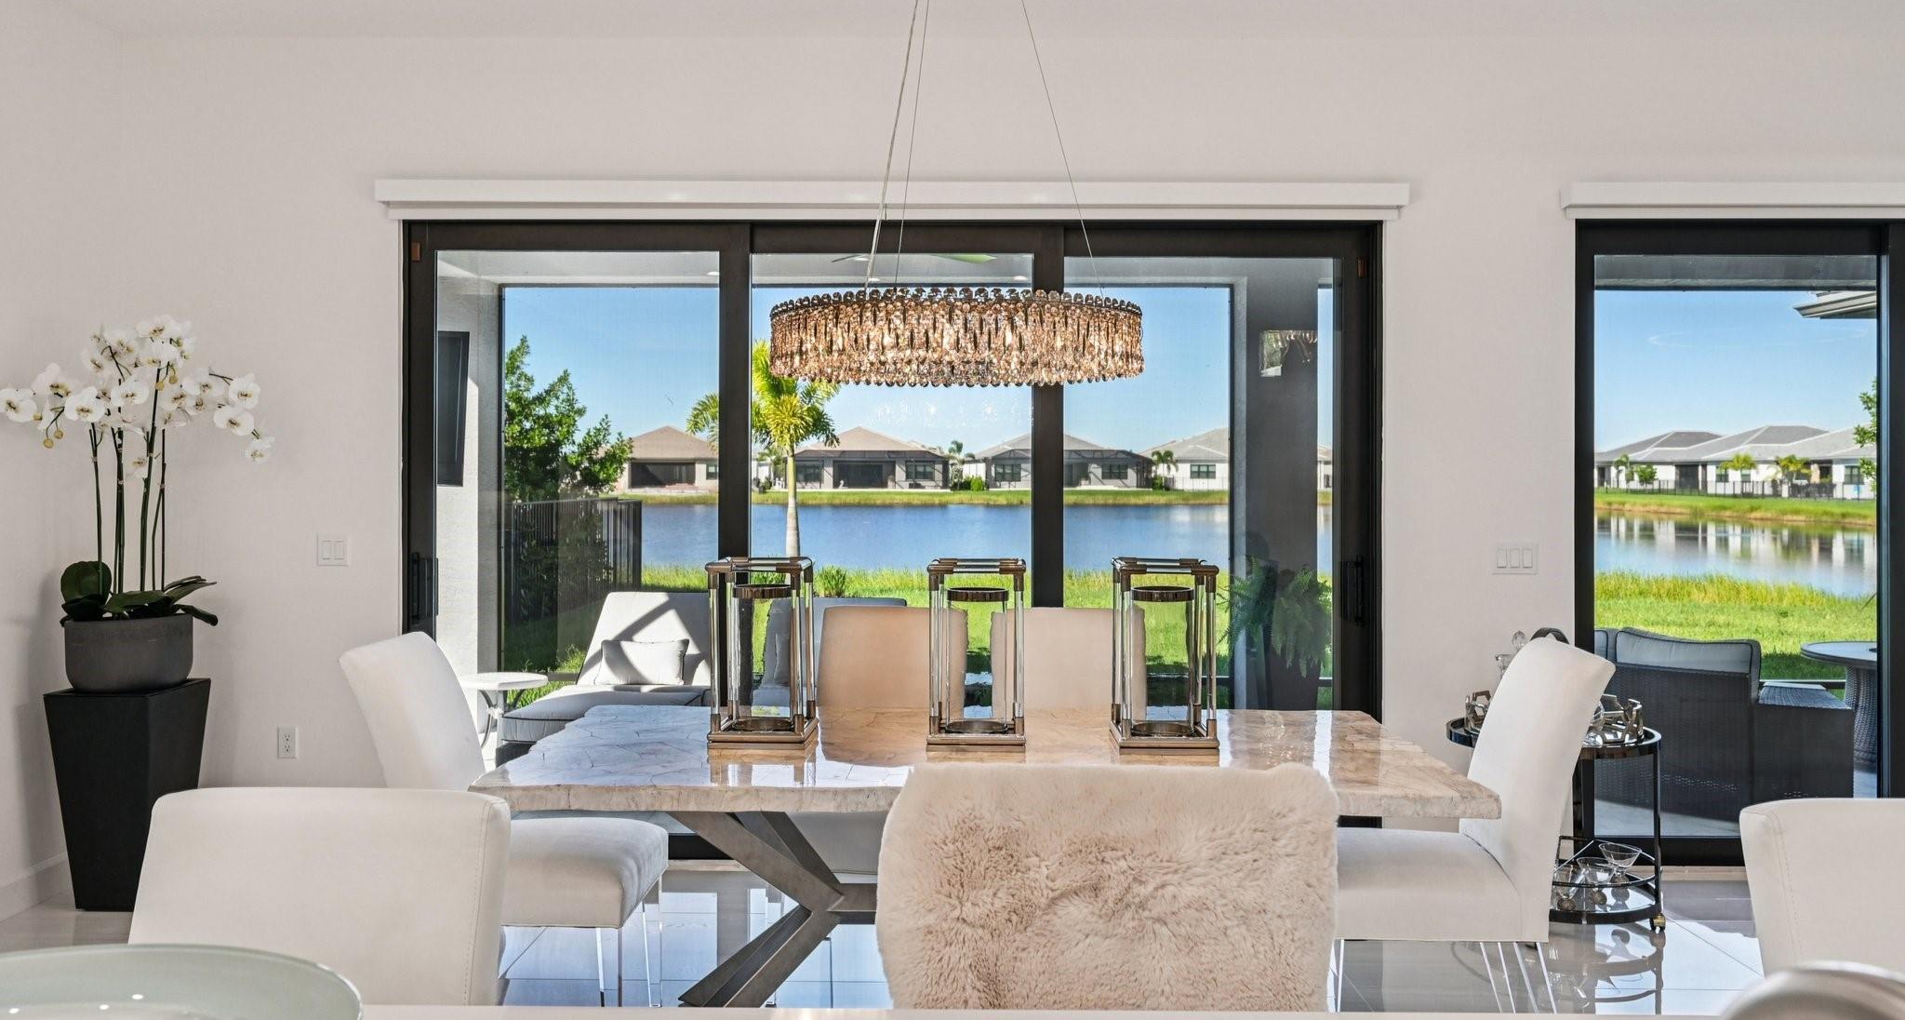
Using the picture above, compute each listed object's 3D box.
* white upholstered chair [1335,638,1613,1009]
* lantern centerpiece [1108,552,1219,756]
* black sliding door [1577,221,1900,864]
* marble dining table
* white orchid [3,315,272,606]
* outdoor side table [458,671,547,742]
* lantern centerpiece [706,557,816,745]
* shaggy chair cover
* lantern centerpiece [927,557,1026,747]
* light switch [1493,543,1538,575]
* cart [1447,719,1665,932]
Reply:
[{"bbox_3d":[1.235,0.871,3.330,0.710,1.010,0.520,0,1,3],"label":"white upholstered chair"},{"bbox_3d":[0.548,0.378,3.354,0.250,0.475,0.250,0,1,2],"label":"lantern centerpiece"},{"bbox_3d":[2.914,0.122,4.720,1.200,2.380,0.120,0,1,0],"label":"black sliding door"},{"bbox_3d":[0.065,0.995,3.393,2.330,0.760,1.050,0,1,2],"label":"marble dining table"},{"bbox_3d":[-2.740,-0.125,4.278,0.860,0.980,0.470,0,1,0],"label":"white orchid"},{"bbox_3d":[-2.205,1.071,6.225,0.450,0.480,0.450,0,1,0],"label":"outdoor side table"},{"bbox_3d":[-0.501,0.371,3.380,0.248,0.475,0.248,0,1,0],"label":"lantern centerpiece"},{"bbox_3d":[0.237,0.912,1.650,0.620,1.040,0.600,0,1,0],"label":"shaggy chair cover"},{"bbox_3d":[0.060,0.376,3.424,0.250,0.475,0.250,0,1,2],"label":"lantern centerpiece"},{"bbox_3d":[2.059,0.180,4.640,0.165,0.117,0.012,0,1,0],"label":"light switch"},{"bbox_3d":[1.982,1.030,4.200,0.640,0.630,0.640,0,1,0],"label":"cart"}]

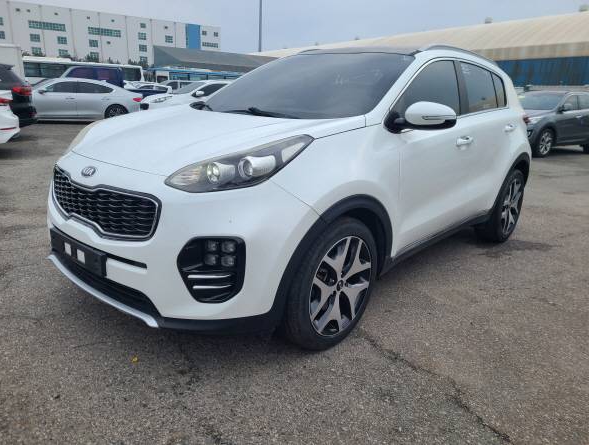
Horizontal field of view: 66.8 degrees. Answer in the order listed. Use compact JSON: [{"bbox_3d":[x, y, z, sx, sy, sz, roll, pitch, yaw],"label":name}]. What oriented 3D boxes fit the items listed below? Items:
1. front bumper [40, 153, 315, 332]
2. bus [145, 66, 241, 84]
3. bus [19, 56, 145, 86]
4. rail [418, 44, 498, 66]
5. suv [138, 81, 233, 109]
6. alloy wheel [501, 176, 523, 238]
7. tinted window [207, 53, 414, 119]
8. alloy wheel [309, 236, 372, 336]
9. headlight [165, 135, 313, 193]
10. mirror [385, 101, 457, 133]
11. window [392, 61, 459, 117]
[{"bbox_3d":[-0.800,0.014,2.339,1.830,0.740,0.700,16,21,39],"label":"front bumper"},{"bbox_3d":[-8.804,-13.106,43.200,11.000,3.250,2.500,-4,17,-21],"label":"bus"},{"bbox_3d":[-18.736,-12.183,38.200,11.000,3.400,2.500,-1,16,-14],"label":"bus"},{"bbox_3d":[1.339,-1.280,3.456,0.070,0.100,1.650,16,21,39],"label":"rail"},{"bbox_3d":[-3.048,-4.305,16.056,4.500,1.660,1.860,-6,18,-29],"label":"suv"},{"bbox_3d":[1.935,-0.157,4.150,0.180,0.520,0.520,16,21,39],"label":"alloy wheel"},{"bbox_3d":[0.051,-0.947,2.998,1.400,0.140,0.930,16,49,39],"label":"tinted window"},{"bbox_3d":[0.172,0.302,2.290,0.190,0.512,0.512,16,21,40],"label":"alloy wheel"},{"bbox_3d":[-0.199,-0.252,1.977,0.370,0.260,0.630,16,21,39],"label":"headlight"},{"bbox_3d":[0.715,-0.568,2.407,0.260,0.170,0.220,16,21,39],"label":"mirror"},{"bbox_3d":[0.846,-0.863,2.806,0.150,0.380,1.060,16,21,39],"label":"window"}]

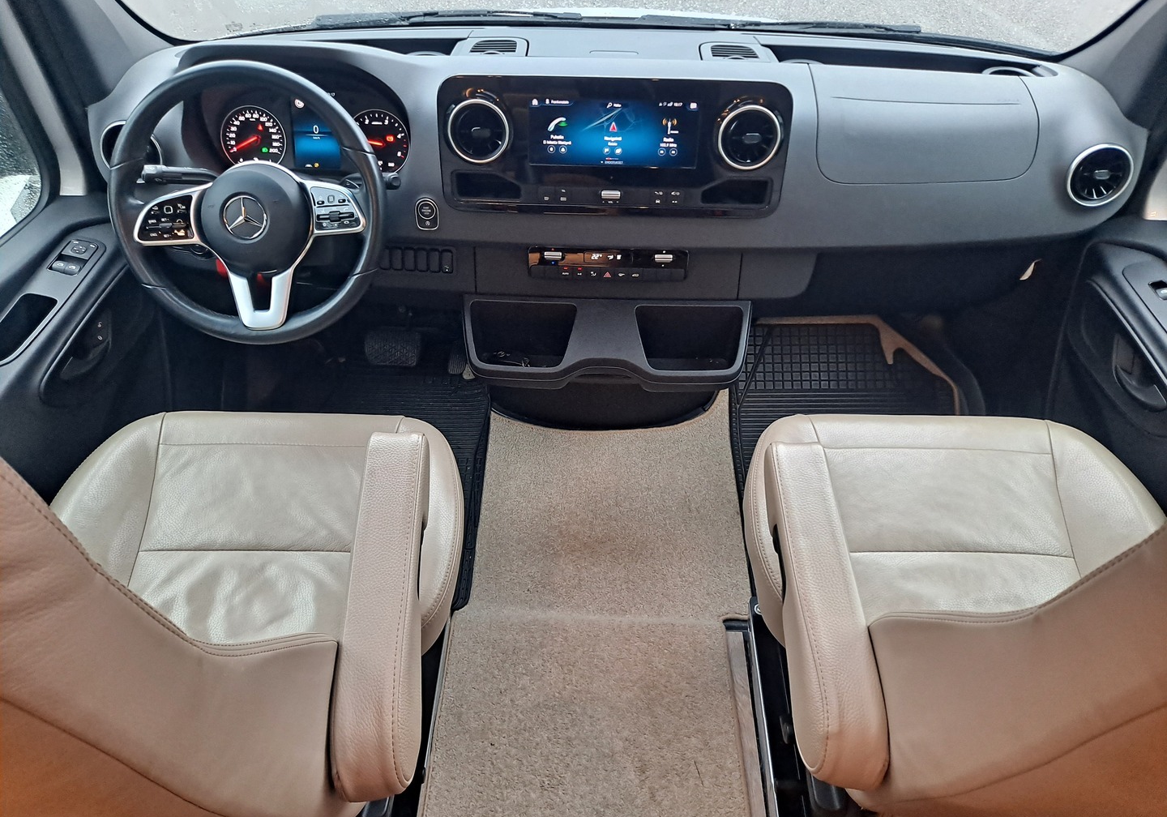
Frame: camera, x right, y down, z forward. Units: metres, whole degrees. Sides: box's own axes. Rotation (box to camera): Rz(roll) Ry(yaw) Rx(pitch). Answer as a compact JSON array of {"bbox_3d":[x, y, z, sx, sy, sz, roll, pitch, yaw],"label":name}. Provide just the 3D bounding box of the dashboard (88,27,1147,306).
[{"bbox_3d":[0.056,-0.412,1.404,1.650,0.410,0.430,1,45,0],"label":"dashboard"}]

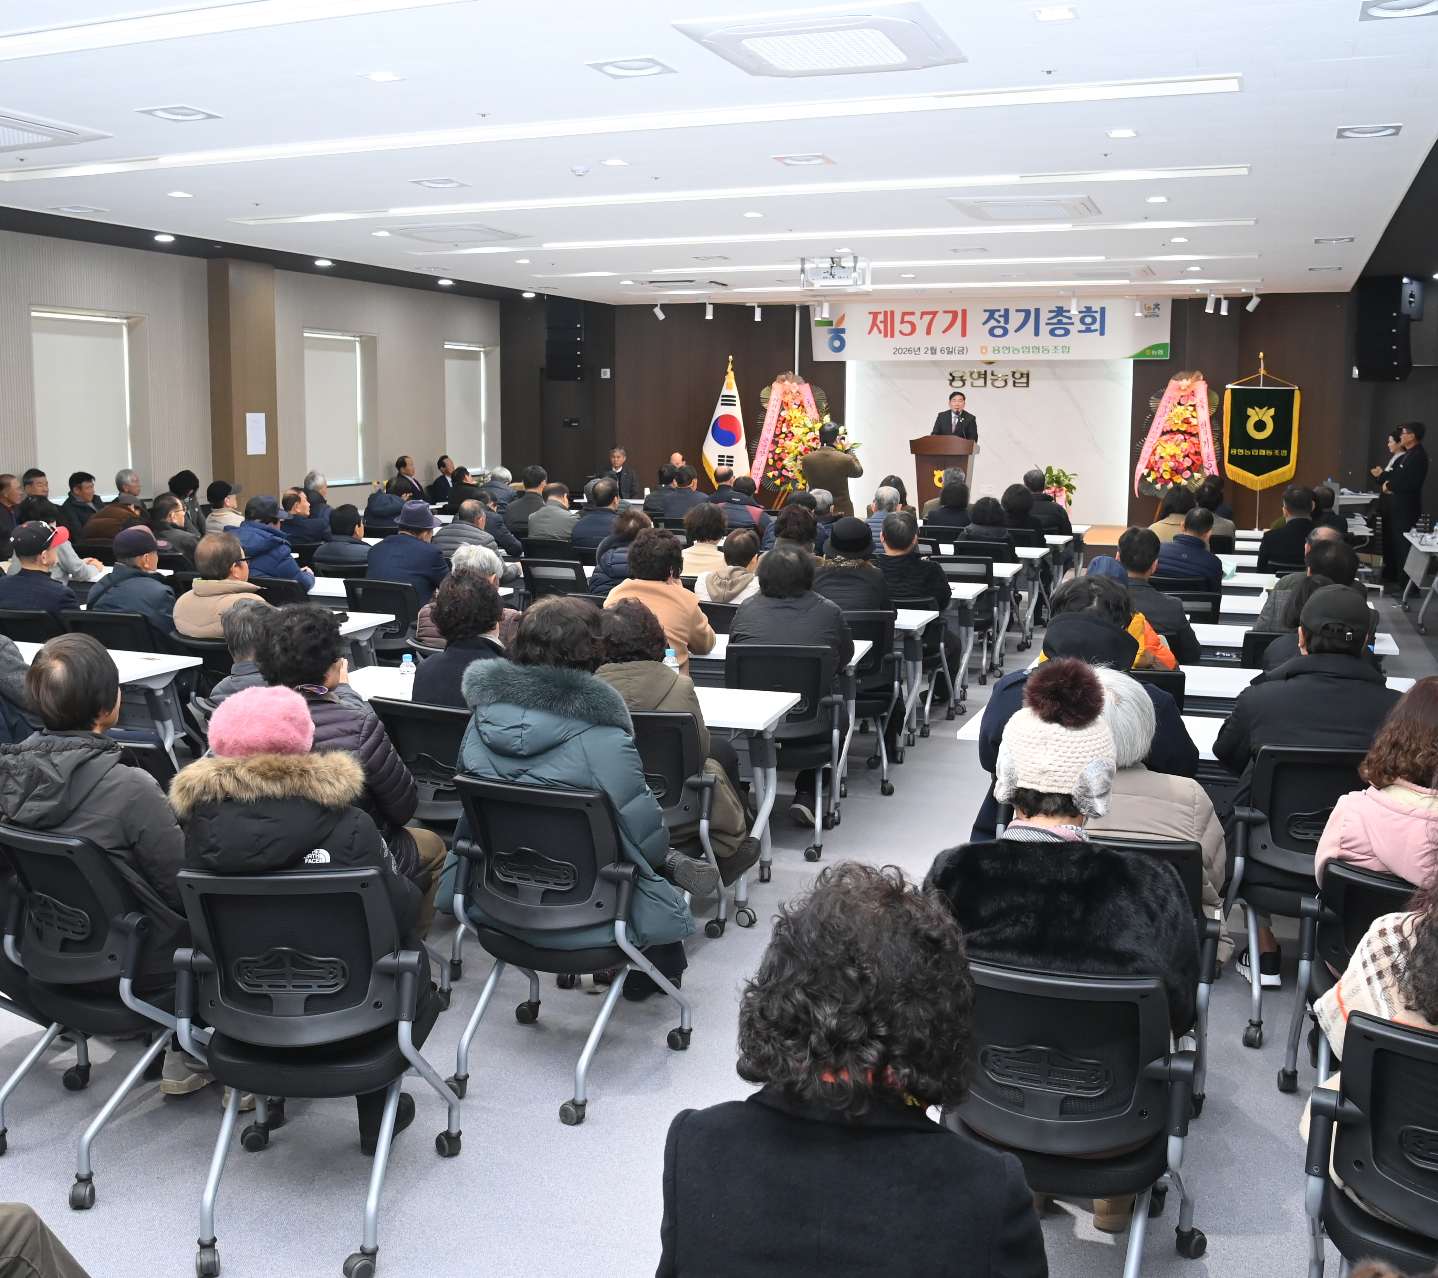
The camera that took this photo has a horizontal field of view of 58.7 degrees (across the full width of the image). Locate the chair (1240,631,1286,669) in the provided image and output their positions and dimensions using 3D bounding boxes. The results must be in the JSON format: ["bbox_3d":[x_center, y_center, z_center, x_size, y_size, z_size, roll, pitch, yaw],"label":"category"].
[{"bbox_3d":[2.522,0.366,5.751,0.550,0.840,0.560,4,11,17],"label":"chair"}]

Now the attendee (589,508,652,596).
[{"bbox_3d":[-0.414,-0.068,7.011,0.520,1.280,0.780,5,11,27],"label":"attendee"}]

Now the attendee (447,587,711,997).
[{"bbox_3d":[-0.364,0.505,3.682,0.590,1.300,0.760,6,11,25],"label":"attendee"}]

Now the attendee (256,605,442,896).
[{"bbox_3d":[-1.110,0.522,3.734,0.540,1.220,0.800,7,12,31],"label":"attendee"}]

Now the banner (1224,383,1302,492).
[{"bbox_3d":[7.038,-2.610,16.583,0.932,1.363,0.060,5,11,23],"label":"banner"}]

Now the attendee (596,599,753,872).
[{"bbox_3d":[-0.215,0.420,4.521,0.530,1.180,0.800,3,10,11],"label":"attendee"}]

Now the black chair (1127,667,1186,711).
[{"bbox_3d":[1.565,0.491,5.002,0.550,0.840,0.560,4,11,17],"label":"black chair"}]

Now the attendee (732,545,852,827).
[{"bbox_3d":[0.317,0.212,5.469,0.540,1.260,0.750,3,10,17],"label":"attendee"}]

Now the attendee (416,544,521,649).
[{"bbox_3d":[-0.906,0.206,5.338,0.480,1.210,0.680,7,12,29],"label":"attendee"}]

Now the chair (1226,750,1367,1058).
[{"bbox_3d":[1.764,0.721,3.772,0.550,0.840,0.560,3,11,14],"label":"chair"}]

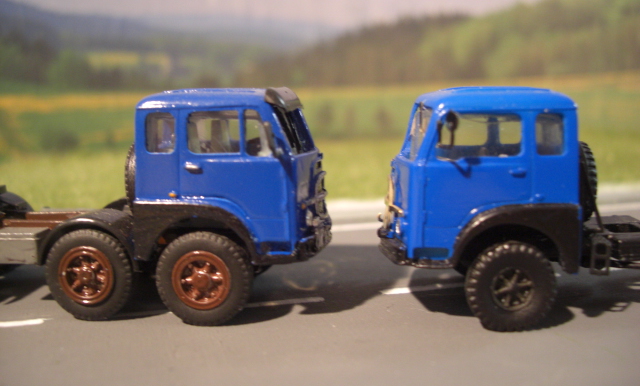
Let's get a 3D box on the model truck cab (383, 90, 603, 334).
[{"bbox_3d":[0.025,0.000,0.105,0.032,0.033,0.029,0,9,2],"label":"model truck cab"}]

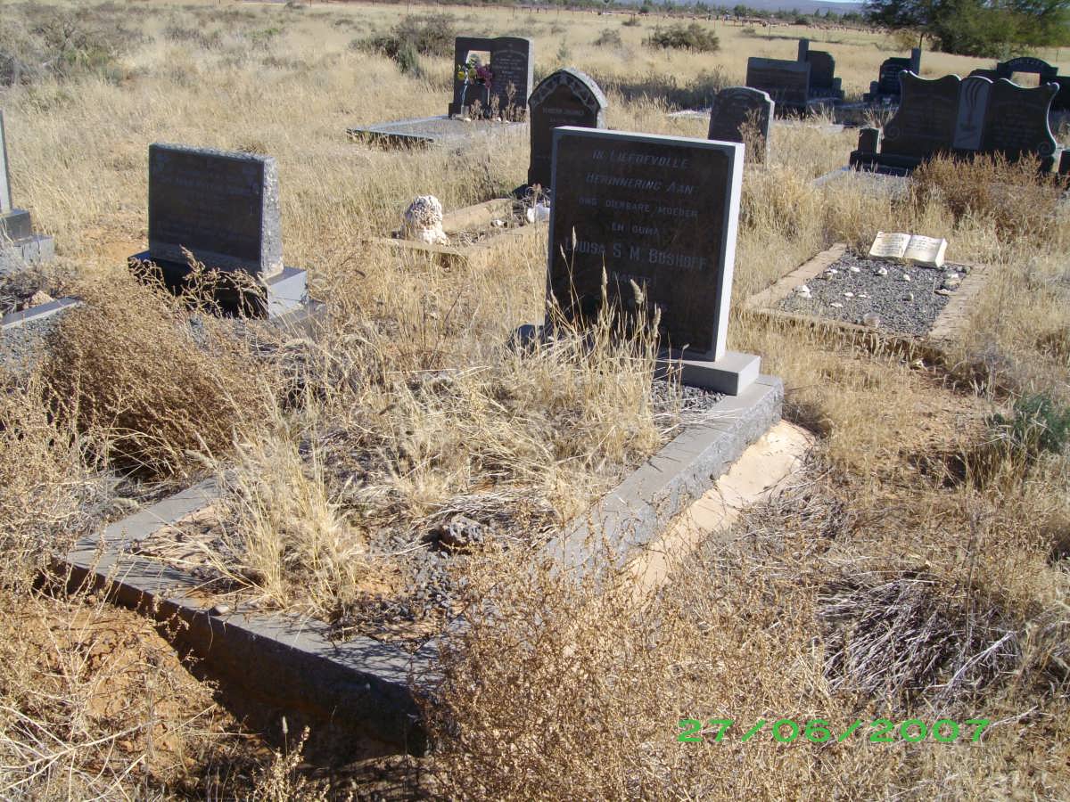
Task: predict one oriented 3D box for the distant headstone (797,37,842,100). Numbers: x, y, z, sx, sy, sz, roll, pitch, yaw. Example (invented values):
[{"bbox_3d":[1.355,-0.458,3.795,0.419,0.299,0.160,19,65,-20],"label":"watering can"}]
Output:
[{"bbox_3d":[5.057,-5.804,19.439,0.880,1.000,0.280,14,22,26],"label":"distant headstone"}]

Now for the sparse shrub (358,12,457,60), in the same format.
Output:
[{"bbox_3d":[-2.838,-8.441,25.672,2.443,0.977,2.199,1,20,-7],"label":"sparse shrub"}]

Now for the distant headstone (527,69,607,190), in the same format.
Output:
[{"bbox_3d":[0.219,-1.817,7.478,0.490,0.820,0.130,13,22,24],"label":"distant headstone"}]

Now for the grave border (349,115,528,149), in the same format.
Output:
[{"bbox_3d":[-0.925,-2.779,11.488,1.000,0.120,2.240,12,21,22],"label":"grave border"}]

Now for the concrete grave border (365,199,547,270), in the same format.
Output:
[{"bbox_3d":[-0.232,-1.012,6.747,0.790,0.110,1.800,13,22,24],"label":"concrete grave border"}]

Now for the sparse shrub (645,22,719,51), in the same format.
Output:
[{"bbox_3d":[5.303,-13.041,39.819,2.692,0.995,2.422,6,20,6],"label":"sparse shrub"}]

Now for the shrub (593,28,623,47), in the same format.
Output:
[{"bbox_3d":[2.647,-13.135,40.120,1.096,0.658,0.987,4,20,2],"label":"shrub"}]

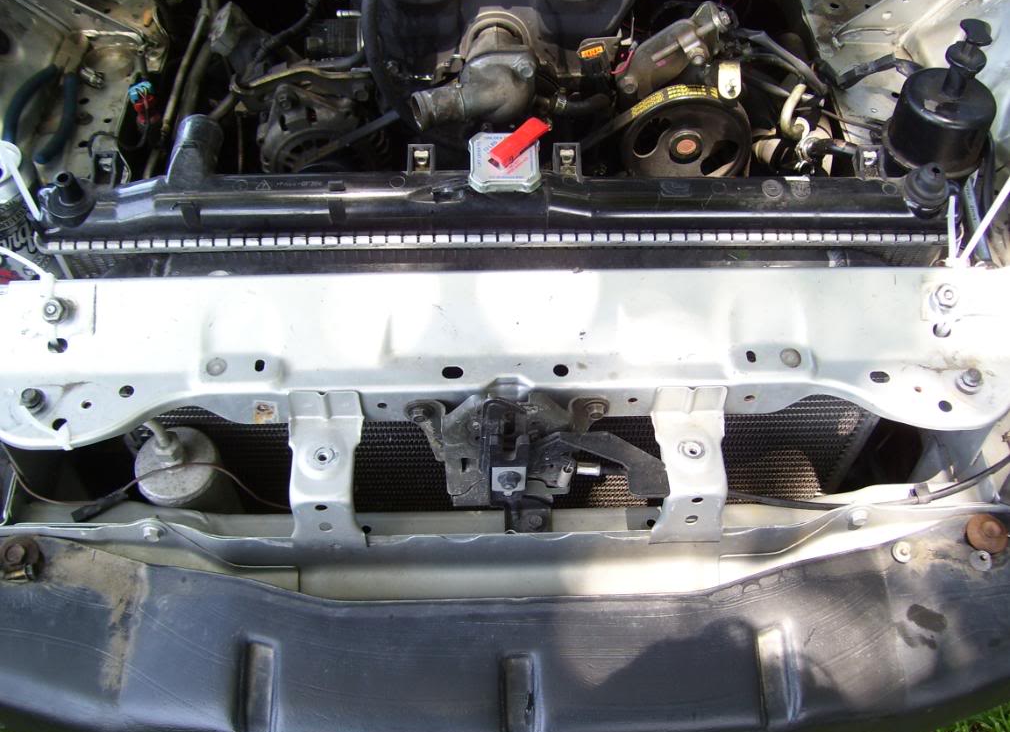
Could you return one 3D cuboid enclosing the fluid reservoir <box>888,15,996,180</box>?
[{"bbox_3d":[0.350,-0.210,0.831,0.084,0.118,0.084,-2,53,3],"label":"fluid reservoir"}]

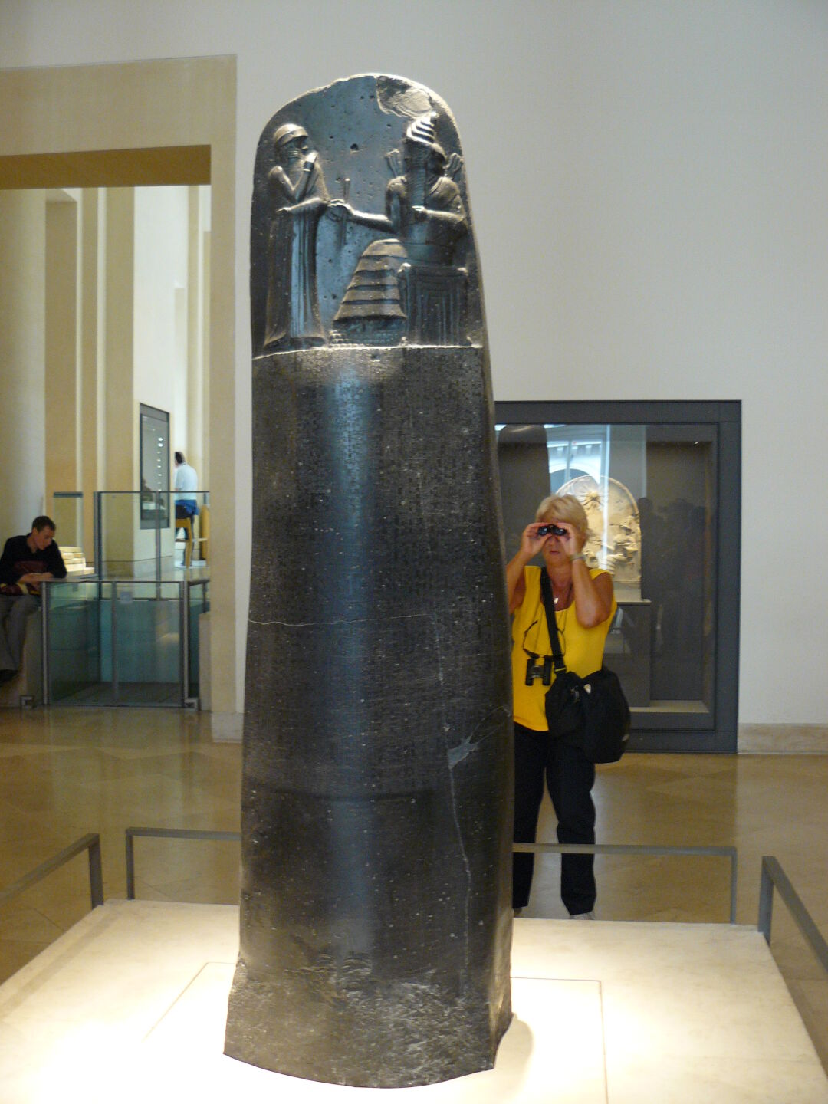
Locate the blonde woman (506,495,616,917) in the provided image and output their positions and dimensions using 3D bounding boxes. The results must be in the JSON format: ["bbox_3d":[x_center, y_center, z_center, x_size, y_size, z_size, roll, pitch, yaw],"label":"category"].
[{"bbox_3d":[0.525,0.610,4.530,0.490,1.630,0.420,1,2,17],"label":"blonde woman"}]

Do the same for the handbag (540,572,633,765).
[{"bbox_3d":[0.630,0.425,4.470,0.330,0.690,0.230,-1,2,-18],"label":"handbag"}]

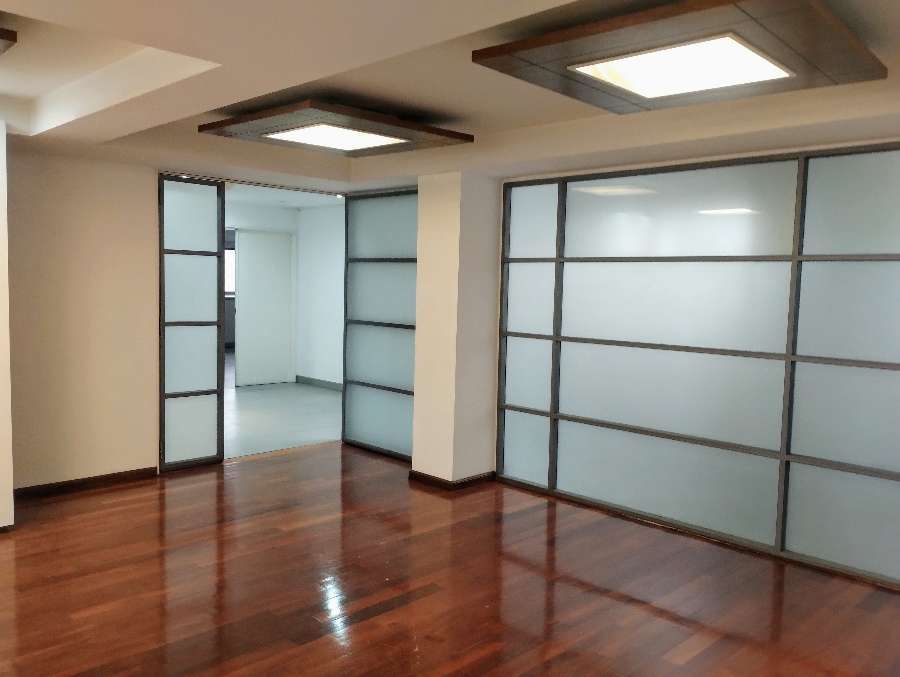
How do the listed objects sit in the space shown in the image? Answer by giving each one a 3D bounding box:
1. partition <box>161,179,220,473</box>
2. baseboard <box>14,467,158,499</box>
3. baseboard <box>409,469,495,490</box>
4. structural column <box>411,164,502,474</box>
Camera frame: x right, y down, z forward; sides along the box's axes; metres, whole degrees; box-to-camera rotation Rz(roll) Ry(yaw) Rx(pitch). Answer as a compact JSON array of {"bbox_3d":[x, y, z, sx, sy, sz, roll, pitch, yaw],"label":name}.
[{"bbox_3d":[-1.974,-0.107,5.579,0.521,2.208,0.051,-3,6,-45],"label":"partition"},{"bbox_3d":[-2.541,0.998,5.013,1.069,0.063,0.022,-3,6,-45],"label":"baseboard"},{"bbox_3d":[0.029,1.023,5.474,0.482,0.064,0.441,-3,6,-45],"label":"baseboard"},{"bbox_3d":[0.062,-0.056,5.396,0.467,2.228,0.426,-3,6,-45],"label":"structural column"}]

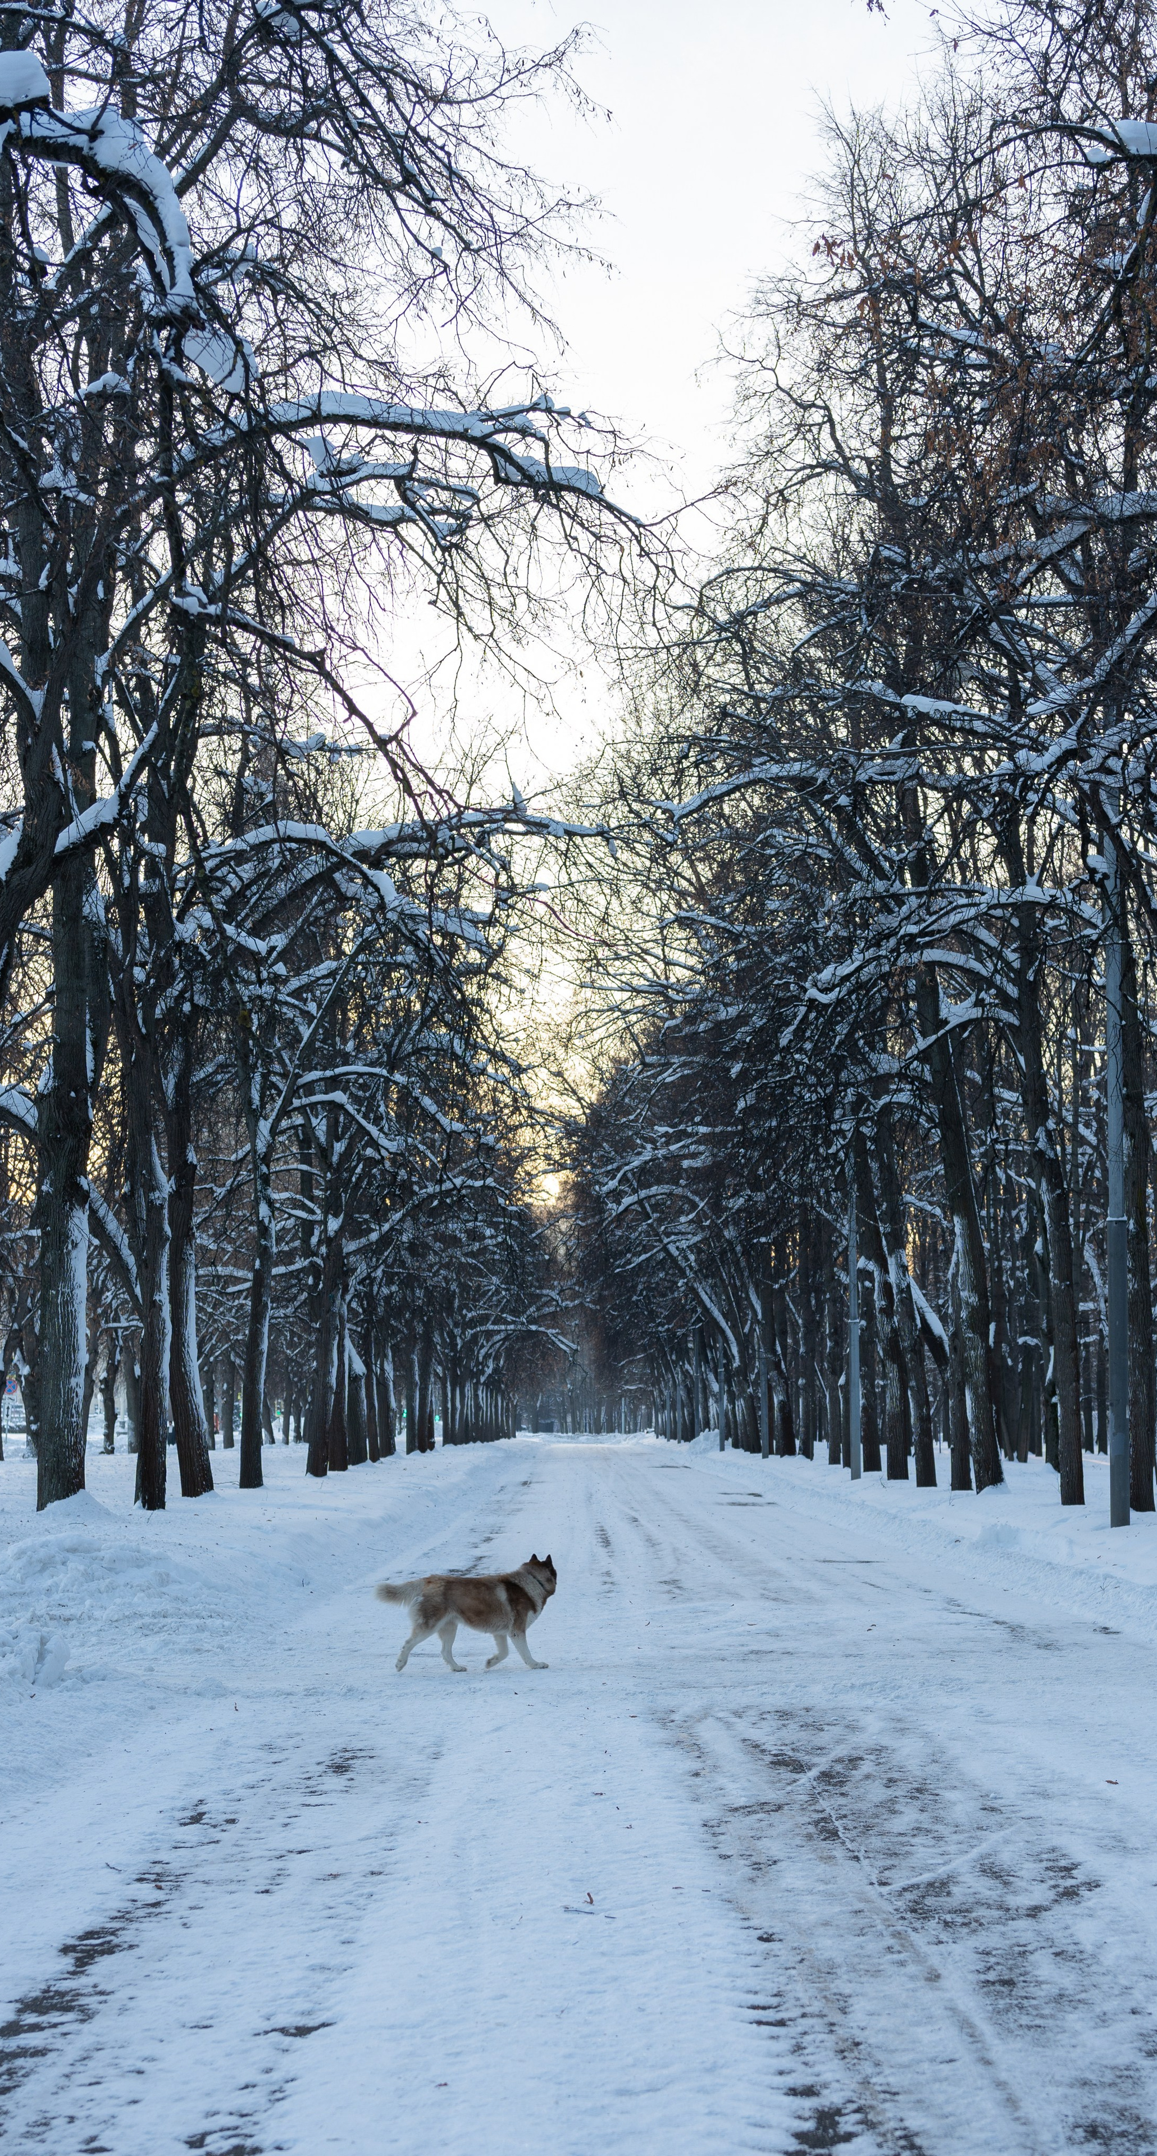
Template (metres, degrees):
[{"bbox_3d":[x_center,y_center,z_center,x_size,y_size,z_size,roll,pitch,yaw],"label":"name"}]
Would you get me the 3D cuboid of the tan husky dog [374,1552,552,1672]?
[{"bbox_3d":[-0.650,3.106,13.900,1.030,0.680,0.300,2,-8,-10],"label":"tan husky dog"}]

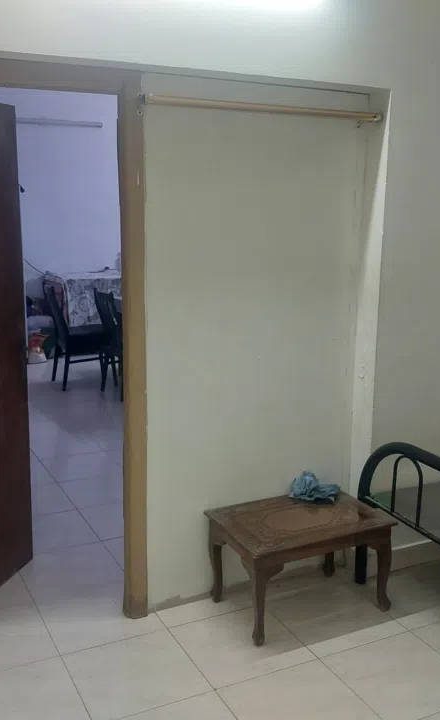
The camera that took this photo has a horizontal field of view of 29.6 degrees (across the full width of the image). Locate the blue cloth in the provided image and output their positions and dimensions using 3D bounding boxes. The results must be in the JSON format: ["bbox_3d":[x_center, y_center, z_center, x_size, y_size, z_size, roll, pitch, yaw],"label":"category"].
[{"bbox_3d":[0.415,0.553,3.613,0.200,0.113,0.148,-6,15,-26],"label":"blue cloth"}]

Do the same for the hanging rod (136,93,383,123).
[{"bbox_3d":[0.194,-0.943,3.127,1.010,0.035,0.035,-4,14,-26],"label":"hanging rod"}]

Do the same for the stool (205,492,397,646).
[{"bbox_3d":[0.331,0.844,3.468,0.661,0.392,0.422,-6,15,-26],"label":"stool"}]

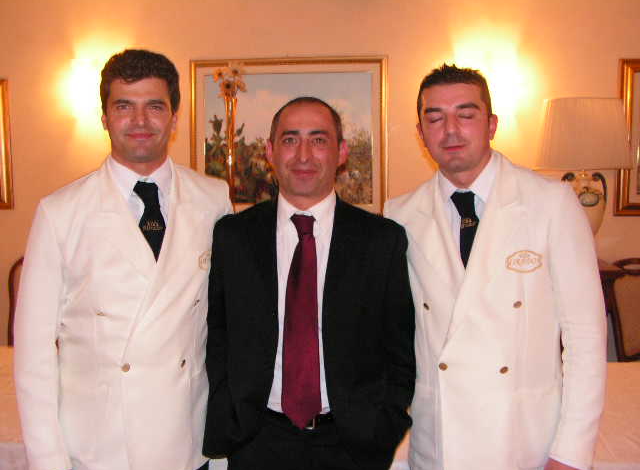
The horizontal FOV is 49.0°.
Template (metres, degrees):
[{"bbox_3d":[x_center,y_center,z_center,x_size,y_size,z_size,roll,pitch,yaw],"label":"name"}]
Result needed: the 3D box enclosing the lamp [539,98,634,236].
[{"bbox_3d":[1.395,-0.280,3.720,0.530,0.880,0.530,1,6,6],"label":"lamp"}]

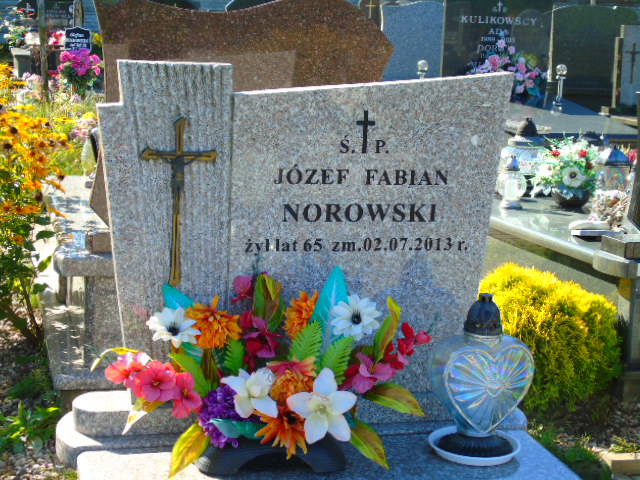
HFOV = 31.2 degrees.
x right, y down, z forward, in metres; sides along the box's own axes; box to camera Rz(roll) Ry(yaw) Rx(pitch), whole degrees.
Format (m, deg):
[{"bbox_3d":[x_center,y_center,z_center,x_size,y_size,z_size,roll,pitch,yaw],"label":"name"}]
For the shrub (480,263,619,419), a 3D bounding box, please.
[{"bbox_3d":[0.625,0.268,3.150,0.400,0.390,0.380,0,11,-12],"label":"shrub"}]

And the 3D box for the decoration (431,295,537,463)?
[{"bbox_3d":[0.315,0.266,2.273,0.185,0.325,0.175,0,11,-12],"label":"decoration"}]

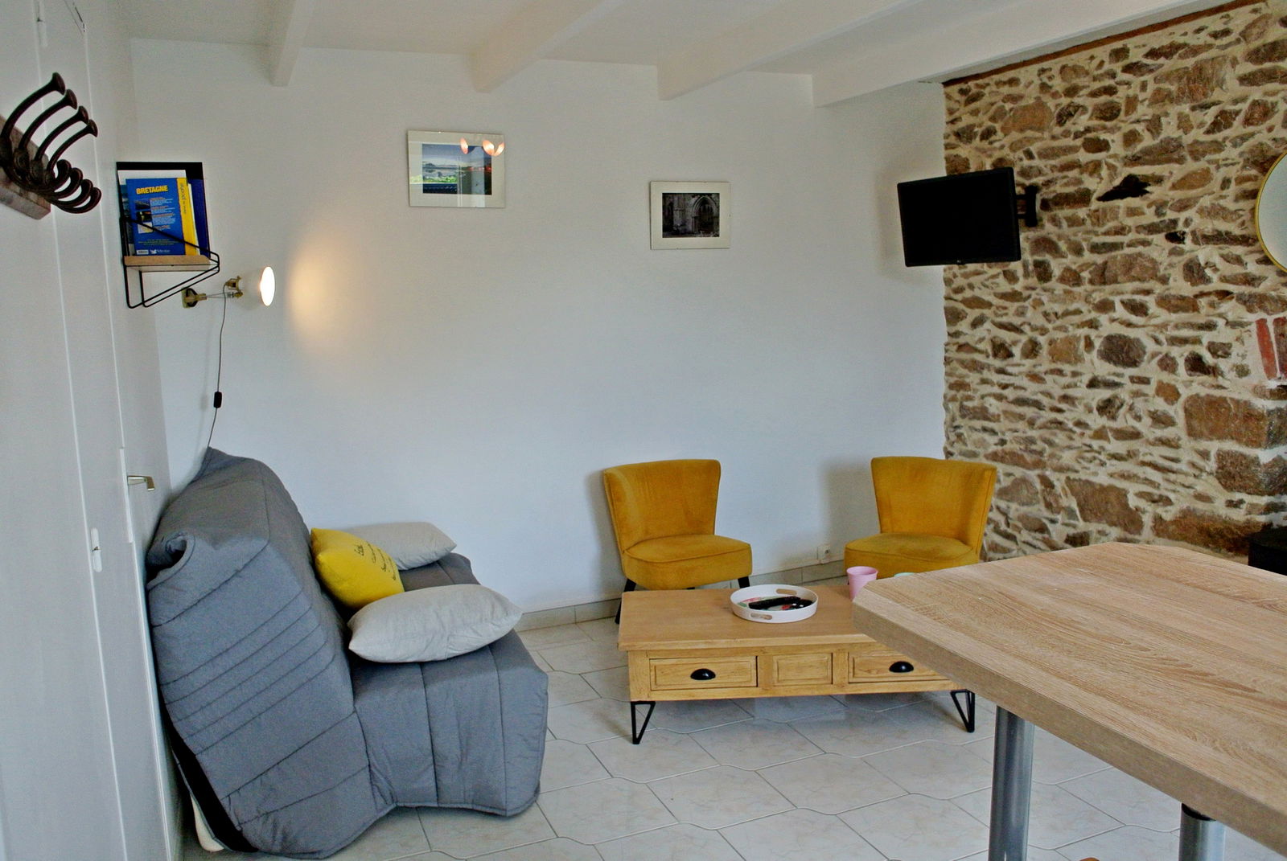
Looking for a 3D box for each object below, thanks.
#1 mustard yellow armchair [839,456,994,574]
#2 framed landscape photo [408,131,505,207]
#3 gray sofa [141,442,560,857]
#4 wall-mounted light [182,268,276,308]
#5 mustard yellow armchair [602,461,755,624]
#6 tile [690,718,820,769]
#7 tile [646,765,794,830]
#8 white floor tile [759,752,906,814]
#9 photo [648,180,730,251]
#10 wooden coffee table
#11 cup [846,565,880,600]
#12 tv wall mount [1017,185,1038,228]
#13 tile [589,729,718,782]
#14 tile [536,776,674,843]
[{"bbox_3d":[1.173,0.522,4.177,0.545,0.710,0.550,5,11,36],"label":"mustard yellow armchair"},{"bbox_3d":[-0.764,-1.070,3.970,0.399,0.303,0.018,-5,8,-22],"label":"framed landscape photo"},{"bbox_3d":[-1.031,0.603,3.263,0.990,0.930,1.460,-5,9,-21],"label":"gray sofa"},{"bbox_3d":[-1.515,-0.520,3.534,0.330,0.150,0.160,-3,9,-13],"label":"wall-mounted light"},{"bbox_3d":[0.170,0.533,4.272,0.545,0.710,0.550,-5,9,-23],"label":"mustard yellow armchair"},{"bbox_3d":[0.360,1.020,3.137,0.332,0.010,0.332,-5,8,-22],"label":"tile"},{"bbox_3d":[0.221,1.067,2.809,0.332,0.010,0.332,-5,8,-22],"label":"tile"},{"bbox_3d":[0.554,1.047,2.862,0.332,0.010,0.332,-5,8,-22],"label":"white floor tile"},{"bbox_3d":[0.218,-0.980,4.405,0.398,0.302,0.017,-5,9,-23],"label":"photo"},{"bbox_3d":[0.521,0.799,3.373,1.187,0.361,0.542,-2,8,1],"label":"wooden coffee table"},{"bbox_3d":[0.785,0.556,3.450,0.112,0.108,0.112,-1,9,0],"label":"cup"},{"bbox_3d":[1.647,-1.013,4.423,0.300,0.200,0.130,-5,9,-23],"label":"tv wall mount"},{"bbox_3d":[0.026,1.039,3.084,0.332,0.010,0.332,-5,8,-22],"label":"tile"},{"bbox_3d":[-0.112,1.085,2.757,0.332,0.010,0.332,-5,8,-22],"label":"tile"}]

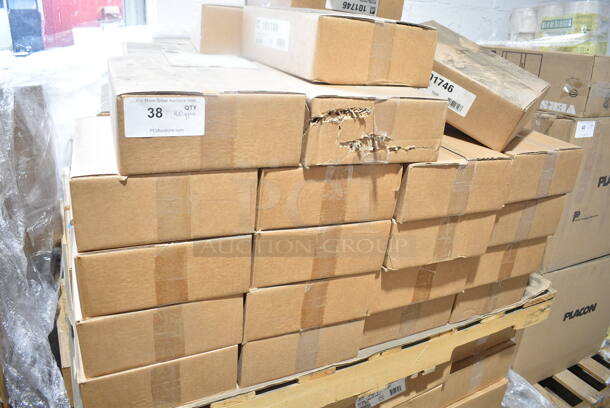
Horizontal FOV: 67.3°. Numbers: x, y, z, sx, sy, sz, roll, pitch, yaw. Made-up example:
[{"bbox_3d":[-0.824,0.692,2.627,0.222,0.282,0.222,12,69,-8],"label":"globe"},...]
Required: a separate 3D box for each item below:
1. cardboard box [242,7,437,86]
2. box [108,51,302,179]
[{"bbox_3d":[0.053,-0.352,1.008,0.263,0.110,0.374,-7,26,-27],"label":"cardboard box"},{"bbox_3d":[-0.224,-0.195,0.902,0.277,0.122,0.471,-4,24,-23],"label":"box"}]

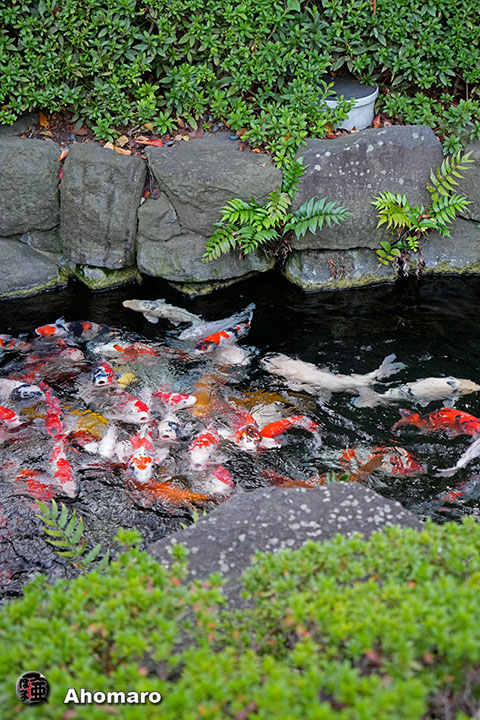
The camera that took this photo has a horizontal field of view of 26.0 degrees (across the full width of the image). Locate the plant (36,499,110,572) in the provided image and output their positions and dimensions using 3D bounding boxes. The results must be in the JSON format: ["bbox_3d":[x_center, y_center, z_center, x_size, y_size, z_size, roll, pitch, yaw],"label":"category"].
[{"bbox_3d":[-0.439,0.465,2.740,0.190,0.160,0.160,0,35,0],"label":"plant"}]

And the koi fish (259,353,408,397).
[{"bbox_3d":[0.399,0.047,4.295,0.580,0.120,0.160,8,33,12],"label":"koi fish"}]

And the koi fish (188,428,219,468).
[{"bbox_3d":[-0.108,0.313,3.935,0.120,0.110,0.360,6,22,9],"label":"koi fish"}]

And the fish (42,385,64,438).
[{"bbox_3d":[-0.737,0.183,4.075,0.090,0.090,0.400,-9,33,-14],"label":"fish"}]

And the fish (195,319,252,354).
[{"bbox_3d":[-0.059,-0.098,4.106,0.294,0.090,0.100,-28,44,-33],"label":"fish"}]

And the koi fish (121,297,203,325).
[{"bbox_3d":[-0.311,-0.177,4.235,0.371,0.090,0.110,13,37,17],"label":"koi fish"}]

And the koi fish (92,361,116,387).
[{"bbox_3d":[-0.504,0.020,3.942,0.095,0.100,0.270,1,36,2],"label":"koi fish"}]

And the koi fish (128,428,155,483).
[{"bbox_3d":[-0.346,0.341,3.885,0.110,0.110,0.420,1,24,1],"label":"koi fish"}]

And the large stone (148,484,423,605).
[{"bbox_3d":[0.110,0.598,2.779,0.700,0.340,0.480,0,32,0],"label":"large stone"}]

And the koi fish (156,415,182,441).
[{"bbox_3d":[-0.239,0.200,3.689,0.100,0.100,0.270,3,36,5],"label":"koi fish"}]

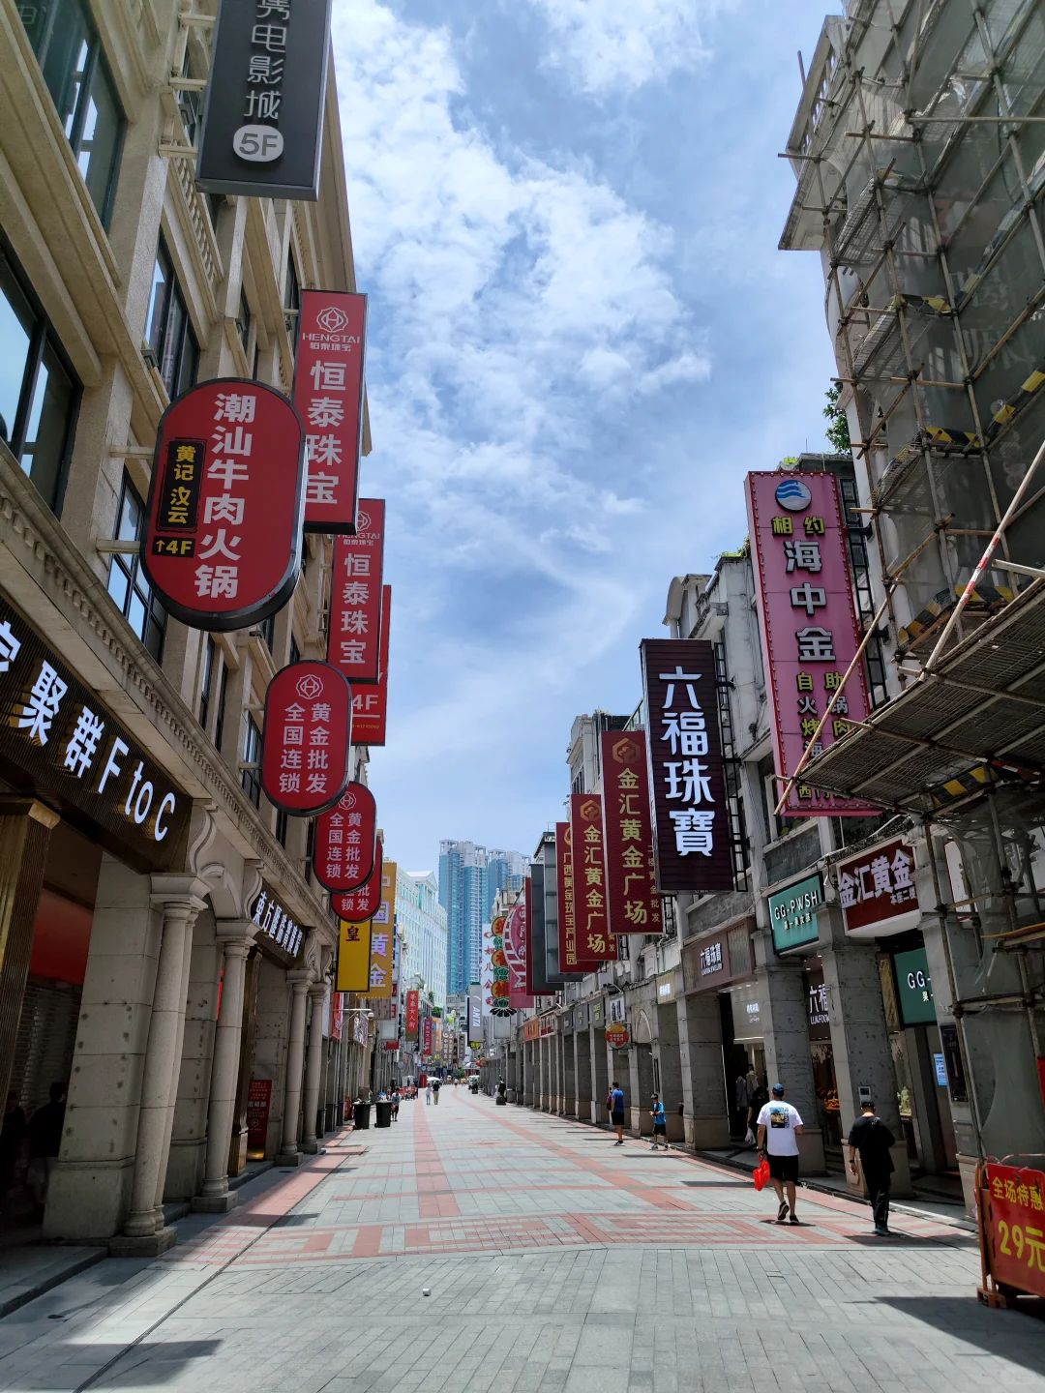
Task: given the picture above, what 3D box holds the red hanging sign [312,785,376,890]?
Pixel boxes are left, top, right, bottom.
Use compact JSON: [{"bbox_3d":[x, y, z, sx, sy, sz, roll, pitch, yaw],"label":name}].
[{"bbox_3d":[-4.768,3.733,26.047,1.550,2.880,0.400,1,-21,-5],"label":"red hanging sign"}]

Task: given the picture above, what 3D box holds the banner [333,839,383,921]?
[{"bbox_3d":[-5.211,5.540,30.688,1.530,2.880,0.400,1,-21,-5],"label":"banner"}]

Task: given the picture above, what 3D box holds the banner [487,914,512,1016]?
[{"bbox_3d":[-1.437,19.284,69.185,1.705,6.821,0.507,1,-22,-5],"label":"banner"}]

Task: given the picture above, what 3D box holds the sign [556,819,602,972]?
[{"bbox_3d":[2.120,7.681,37.141,1.400,5.600,0.360,1,-21,-5],"label":"sign"}]

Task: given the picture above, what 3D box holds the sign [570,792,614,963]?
[{"bbox_3d":[2.525,6.502,34.837,1.370,5.937,0.406,1,-22,-5],"label":"sign"}]

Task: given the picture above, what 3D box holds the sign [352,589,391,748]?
[{"bbox_3d":[-5.302,-1.183,33.235,1.380,5.850,0.420,1,-21,-5],"label":"sign"}]

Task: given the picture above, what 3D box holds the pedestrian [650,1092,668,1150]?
[{"bbox_3d":[3.762,11.793,26.892,0.477,1.416,0.436,10,-24,-26],"label":"pedestrian"}]

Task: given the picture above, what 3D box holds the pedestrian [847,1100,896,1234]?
[{"bbox_3d":[4.555,6.104,12.572,0.580,1.600,0.380,-2,-21,3],"label":"pedestrian"}]

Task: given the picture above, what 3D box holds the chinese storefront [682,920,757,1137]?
[{"bbox_3d":[5.209,8.212,22.851,1.269,5.075,6.902,1,-22,-5],"label":"chinese storefront"}]

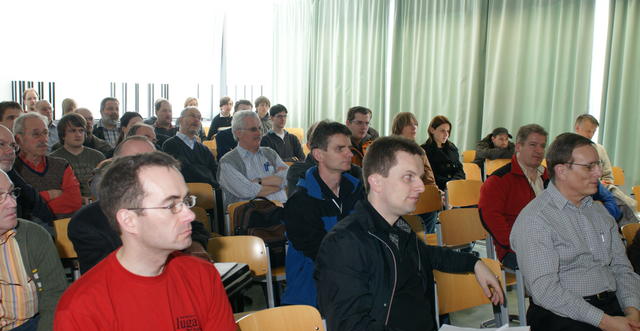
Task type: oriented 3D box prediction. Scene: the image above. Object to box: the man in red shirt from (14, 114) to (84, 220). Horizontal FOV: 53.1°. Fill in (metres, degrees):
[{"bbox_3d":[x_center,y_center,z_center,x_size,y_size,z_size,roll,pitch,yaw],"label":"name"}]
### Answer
[{"bbox_3d":[-1.377,0.413,3.312,0.550,1.310,0.800,-4,10,-35],"label":"man in red shirt"}]

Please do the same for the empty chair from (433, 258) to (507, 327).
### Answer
[{"bbox_3d":[0.725,0.833,2.447,0.430,0.830,0.500,-3,9,-31],"label":"empty chair"}]

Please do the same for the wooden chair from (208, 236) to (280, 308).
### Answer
[{"bbox_3d":[-0.294,0.770,2.701,0.430,0.830,0.500,-4,10,-35],"label":"wooden chair"}]

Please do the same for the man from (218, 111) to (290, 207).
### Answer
[{"bbox_3d":[-0.287,0.350,3.673,0.520,1.300,0.820,-6,11,-40],"label":"man"}]

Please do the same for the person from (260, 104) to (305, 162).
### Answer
[{"bbox_3d":[-0.275,0.072,6.062,0.500,1.270,0.820,-4,10,-33],"label":"person"}]

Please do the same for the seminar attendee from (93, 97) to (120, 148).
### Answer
[{"bbox_3d":[-1.691,0.106,5.447,0.500,1.310,0.800,-4,10,-35],"label":"seminar attendee"}]

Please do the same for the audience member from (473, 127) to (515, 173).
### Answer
[{"bbox_3d":[1.738,0.090,6.700,0.520,1.050,0.800,-4,10,-33],"label":"audience member"}]

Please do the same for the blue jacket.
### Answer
[{"bbox_3d":[0.088,0.351,3.003,0.520,0.680,0.400,-6,11,-40],"label":"blue jacket"}]

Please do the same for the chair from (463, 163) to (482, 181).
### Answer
[{"bbox_3d":[1.413,0.422,5.516,0.430,0.830,0.500,-4,10,-35],"label":"chair"}]

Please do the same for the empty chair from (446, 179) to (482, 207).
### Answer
[{"bbox_3d":[1.179,0.523,4.644,0.450,0.800,0.500,-4,10,-33],"label":"empty chair"}]

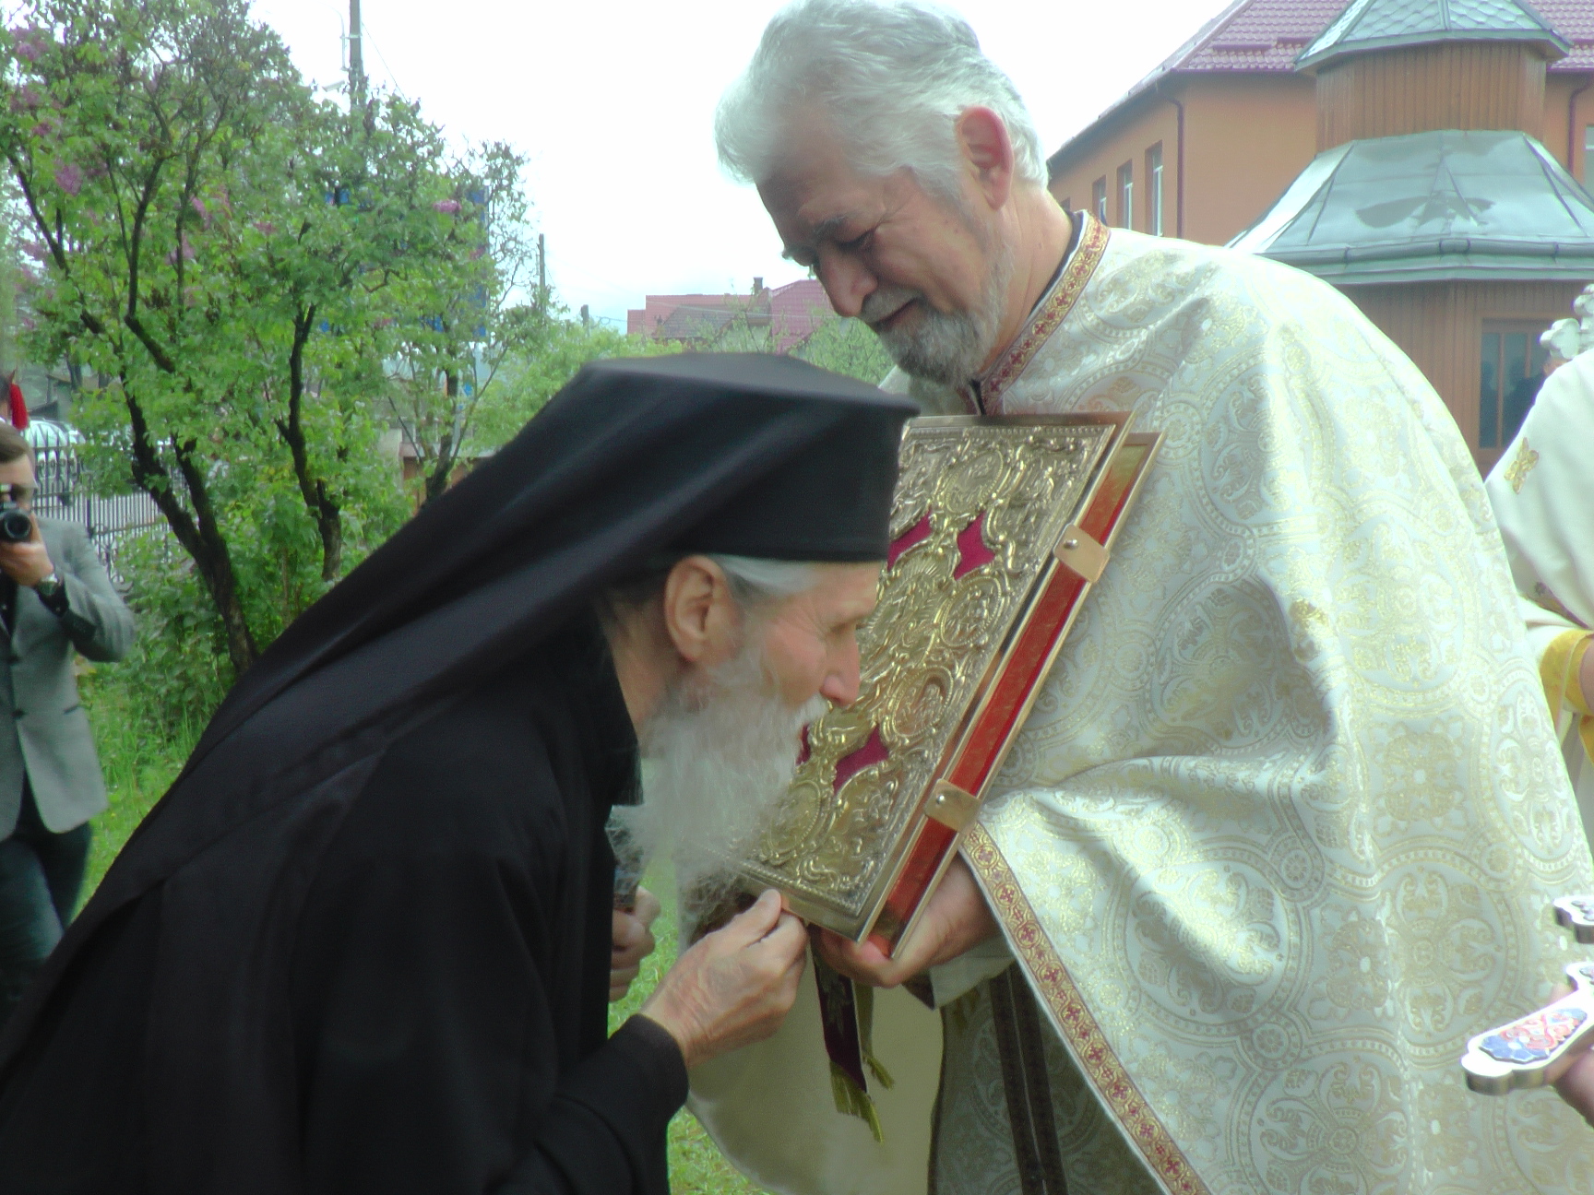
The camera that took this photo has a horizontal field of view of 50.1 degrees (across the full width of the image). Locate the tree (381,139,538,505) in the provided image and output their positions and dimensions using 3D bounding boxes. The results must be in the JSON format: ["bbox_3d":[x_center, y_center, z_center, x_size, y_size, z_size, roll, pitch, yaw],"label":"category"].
[{"bbox_3d":[-2.540,-1.380,12.800,1.300,4.100,1.300,0,3,0],"label":"tree"}]

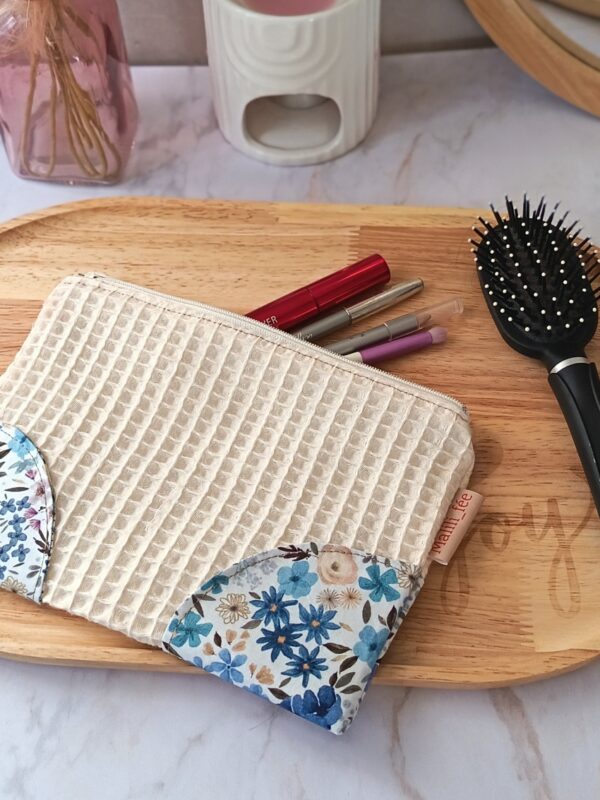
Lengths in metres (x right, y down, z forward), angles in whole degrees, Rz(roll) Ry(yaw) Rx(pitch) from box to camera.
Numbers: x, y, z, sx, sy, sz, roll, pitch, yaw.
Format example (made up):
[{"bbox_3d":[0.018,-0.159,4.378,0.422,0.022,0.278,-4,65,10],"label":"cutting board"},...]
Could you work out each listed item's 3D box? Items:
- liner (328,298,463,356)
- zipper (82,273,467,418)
[{"bbox_3d":[0.032,-0.031,0.593,0.128,0.009,0.009,-20,52,-17],"label":"liner"},{"bbox_3d":[-0.019,-0.034,0.592,0.231,0.018,0.018,20,53,18],"label":"zipper"}]

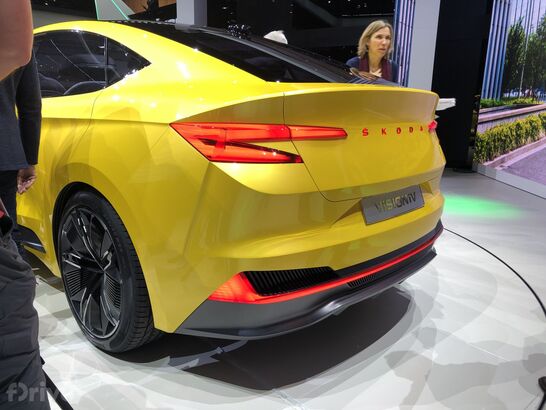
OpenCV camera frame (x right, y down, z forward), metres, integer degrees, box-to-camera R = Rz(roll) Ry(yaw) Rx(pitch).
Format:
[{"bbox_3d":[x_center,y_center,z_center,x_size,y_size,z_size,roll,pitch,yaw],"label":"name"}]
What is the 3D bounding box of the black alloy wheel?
[{"bbox_3d":[-0.729,0.284,2.032,0.750,0.750,0.250,12,15,41],"label":"black alloy wheel"}]

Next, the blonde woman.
[{"bbox_3d":[0.694,-0.467,3.325,0.480,1.720,0.320,1,12,-7],"label":"blonde woman"}]

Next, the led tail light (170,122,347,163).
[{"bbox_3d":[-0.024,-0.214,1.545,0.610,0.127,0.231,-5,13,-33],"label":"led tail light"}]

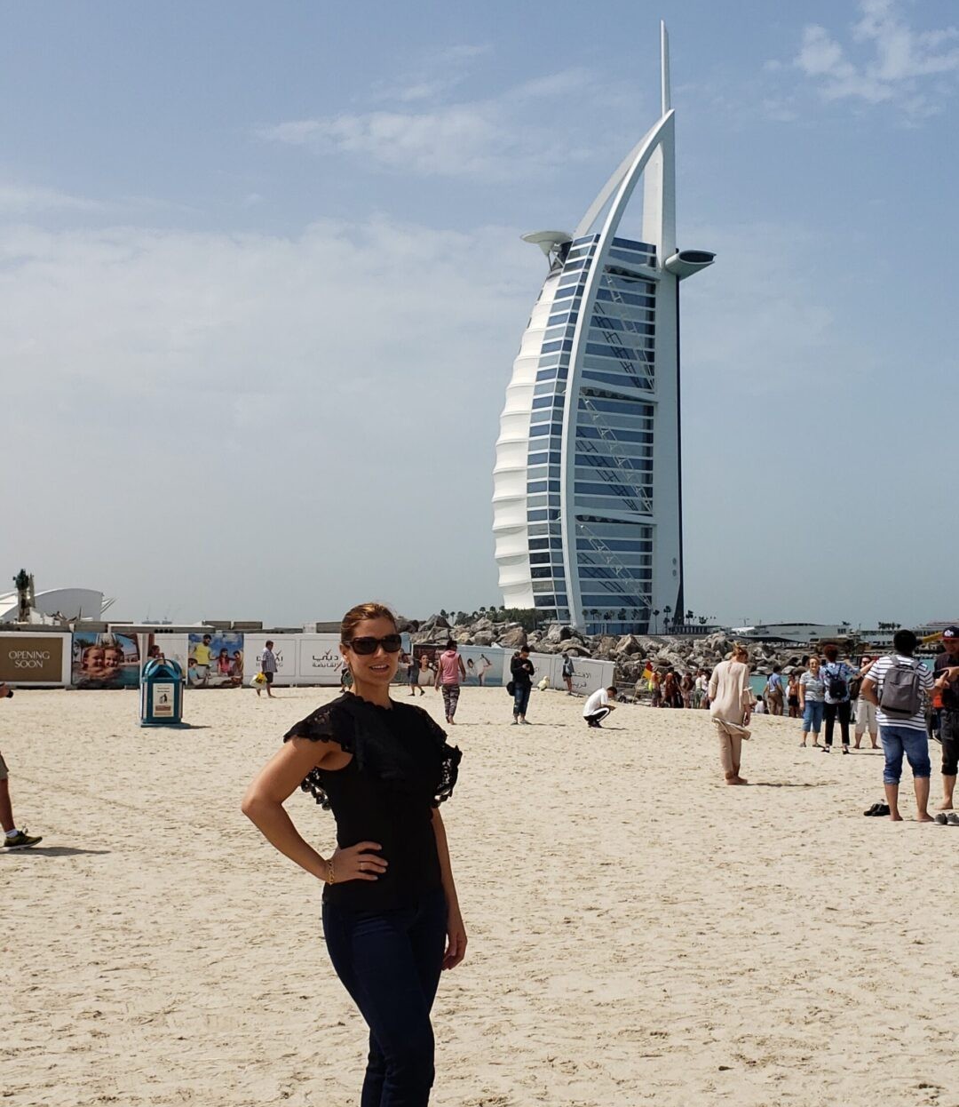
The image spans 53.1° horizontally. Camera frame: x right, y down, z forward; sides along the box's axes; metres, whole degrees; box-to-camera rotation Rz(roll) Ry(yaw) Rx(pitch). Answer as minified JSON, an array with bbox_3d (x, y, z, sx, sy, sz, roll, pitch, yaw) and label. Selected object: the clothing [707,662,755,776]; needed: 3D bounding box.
[{"bbox_3d":[2.936,1.922,11.200,0.500,1.386,0.360,-1,-5,18],"label":"clothing"}]

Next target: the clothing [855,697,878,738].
[{"bbox_3d":[6.619,2.789,16.400,0.390,0.648,0.270,-1,-5,12],"label":"clothing"}]

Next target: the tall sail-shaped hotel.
[{"bbox_3d":[54.272,-120.921,477.056,98.000,320.000,82.000,2,-5,-14],"label":"tall sail-shaped hotel"}]

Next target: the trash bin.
[{"bbox_3d":[-6.242,2.733,18.900,0.810,1.340,0.700,2,-6,-21],"label":"trash bin"}]

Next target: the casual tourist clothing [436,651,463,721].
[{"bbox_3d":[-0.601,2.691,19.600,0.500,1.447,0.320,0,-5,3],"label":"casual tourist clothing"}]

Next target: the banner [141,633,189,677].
[{"bbox_3d":[-11.617,3.912,35.400,1.680,1.933,0.080,2,-5,-17],"label":"banner"}]

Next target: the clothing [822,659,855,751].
[{"bbox_3d":[5.385,2.262,14.400,0.470,1.270,0.350,-1,-5,9],"label":"clothing"}]

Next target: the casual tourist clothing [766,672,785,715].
[{"bbox_3d":[9.653,4.558,31.300,0.520,1.400,0.350,-1,-5,12],"label":"casual tourist clothing"}]

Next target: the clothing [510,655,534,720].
[{"bbox_3d":[0.886,2.760,19.800,0.470,1.320,0.320,3,-6,-30],"label":"clothing"}]

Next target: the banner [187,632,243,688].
[{"bbox_3d":[-9.876,3.997,36.000,2.042,2.003,0.080,2,-5,-17],"label":"banner"}]

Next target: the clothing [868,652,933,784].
[{"bbox_3d":[3.858,1.510,8.800,0.550,1.170,0.370,-3,-6,30],"label":"clothing"}]

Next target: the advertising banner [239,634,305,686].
[{"bbox_3d":[-8.094,4.154,37.500,2.520,2.030,0.120,1,-5,-12],"label":"advertising banner"}]

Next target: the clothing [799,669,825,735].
[{"bbox_3d":[5.680,2.533,16.400,0.420,1.126,0.290,-1,-5,10],"label":"clothing"}]

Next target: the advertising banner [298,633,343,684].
[{"bbox_3d":[-6.007,4.096,37.200,2.063,1.985,0.080,2,-5,-17],"label":"advertising banner"}]

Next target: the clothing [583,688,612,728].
[{"bbox_3d":[2.344,3.069,19.100,0.560,0.790,0.450,0,-5,0],"label":"clothing"}]

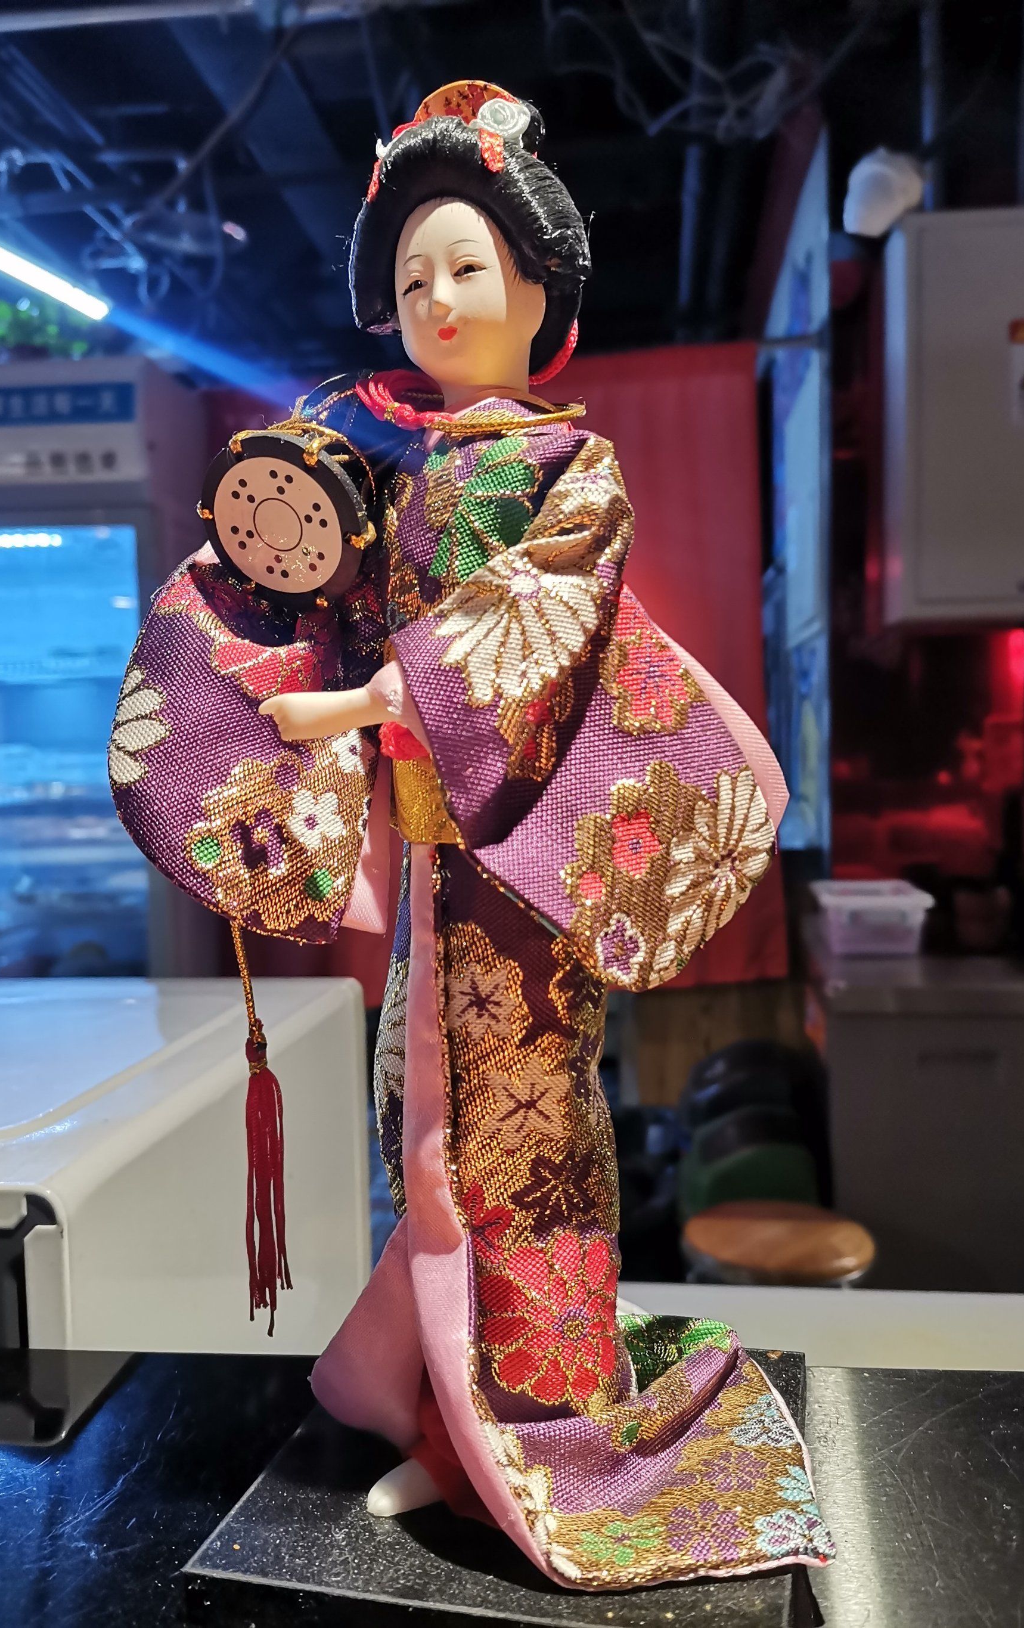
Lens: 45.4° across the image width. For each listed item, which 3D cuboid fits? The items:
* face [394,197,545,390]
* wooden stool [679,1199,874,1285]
[{"bbox_3d":[-0.009,-0.104,0.245,0.027,0.036,0.022,1,3,32],"label":"face"},{"bbox_3d":[0.441,0.917,2.009,0.330,0.450,0.330,-1,2,0],"label":"wooden stool"}]

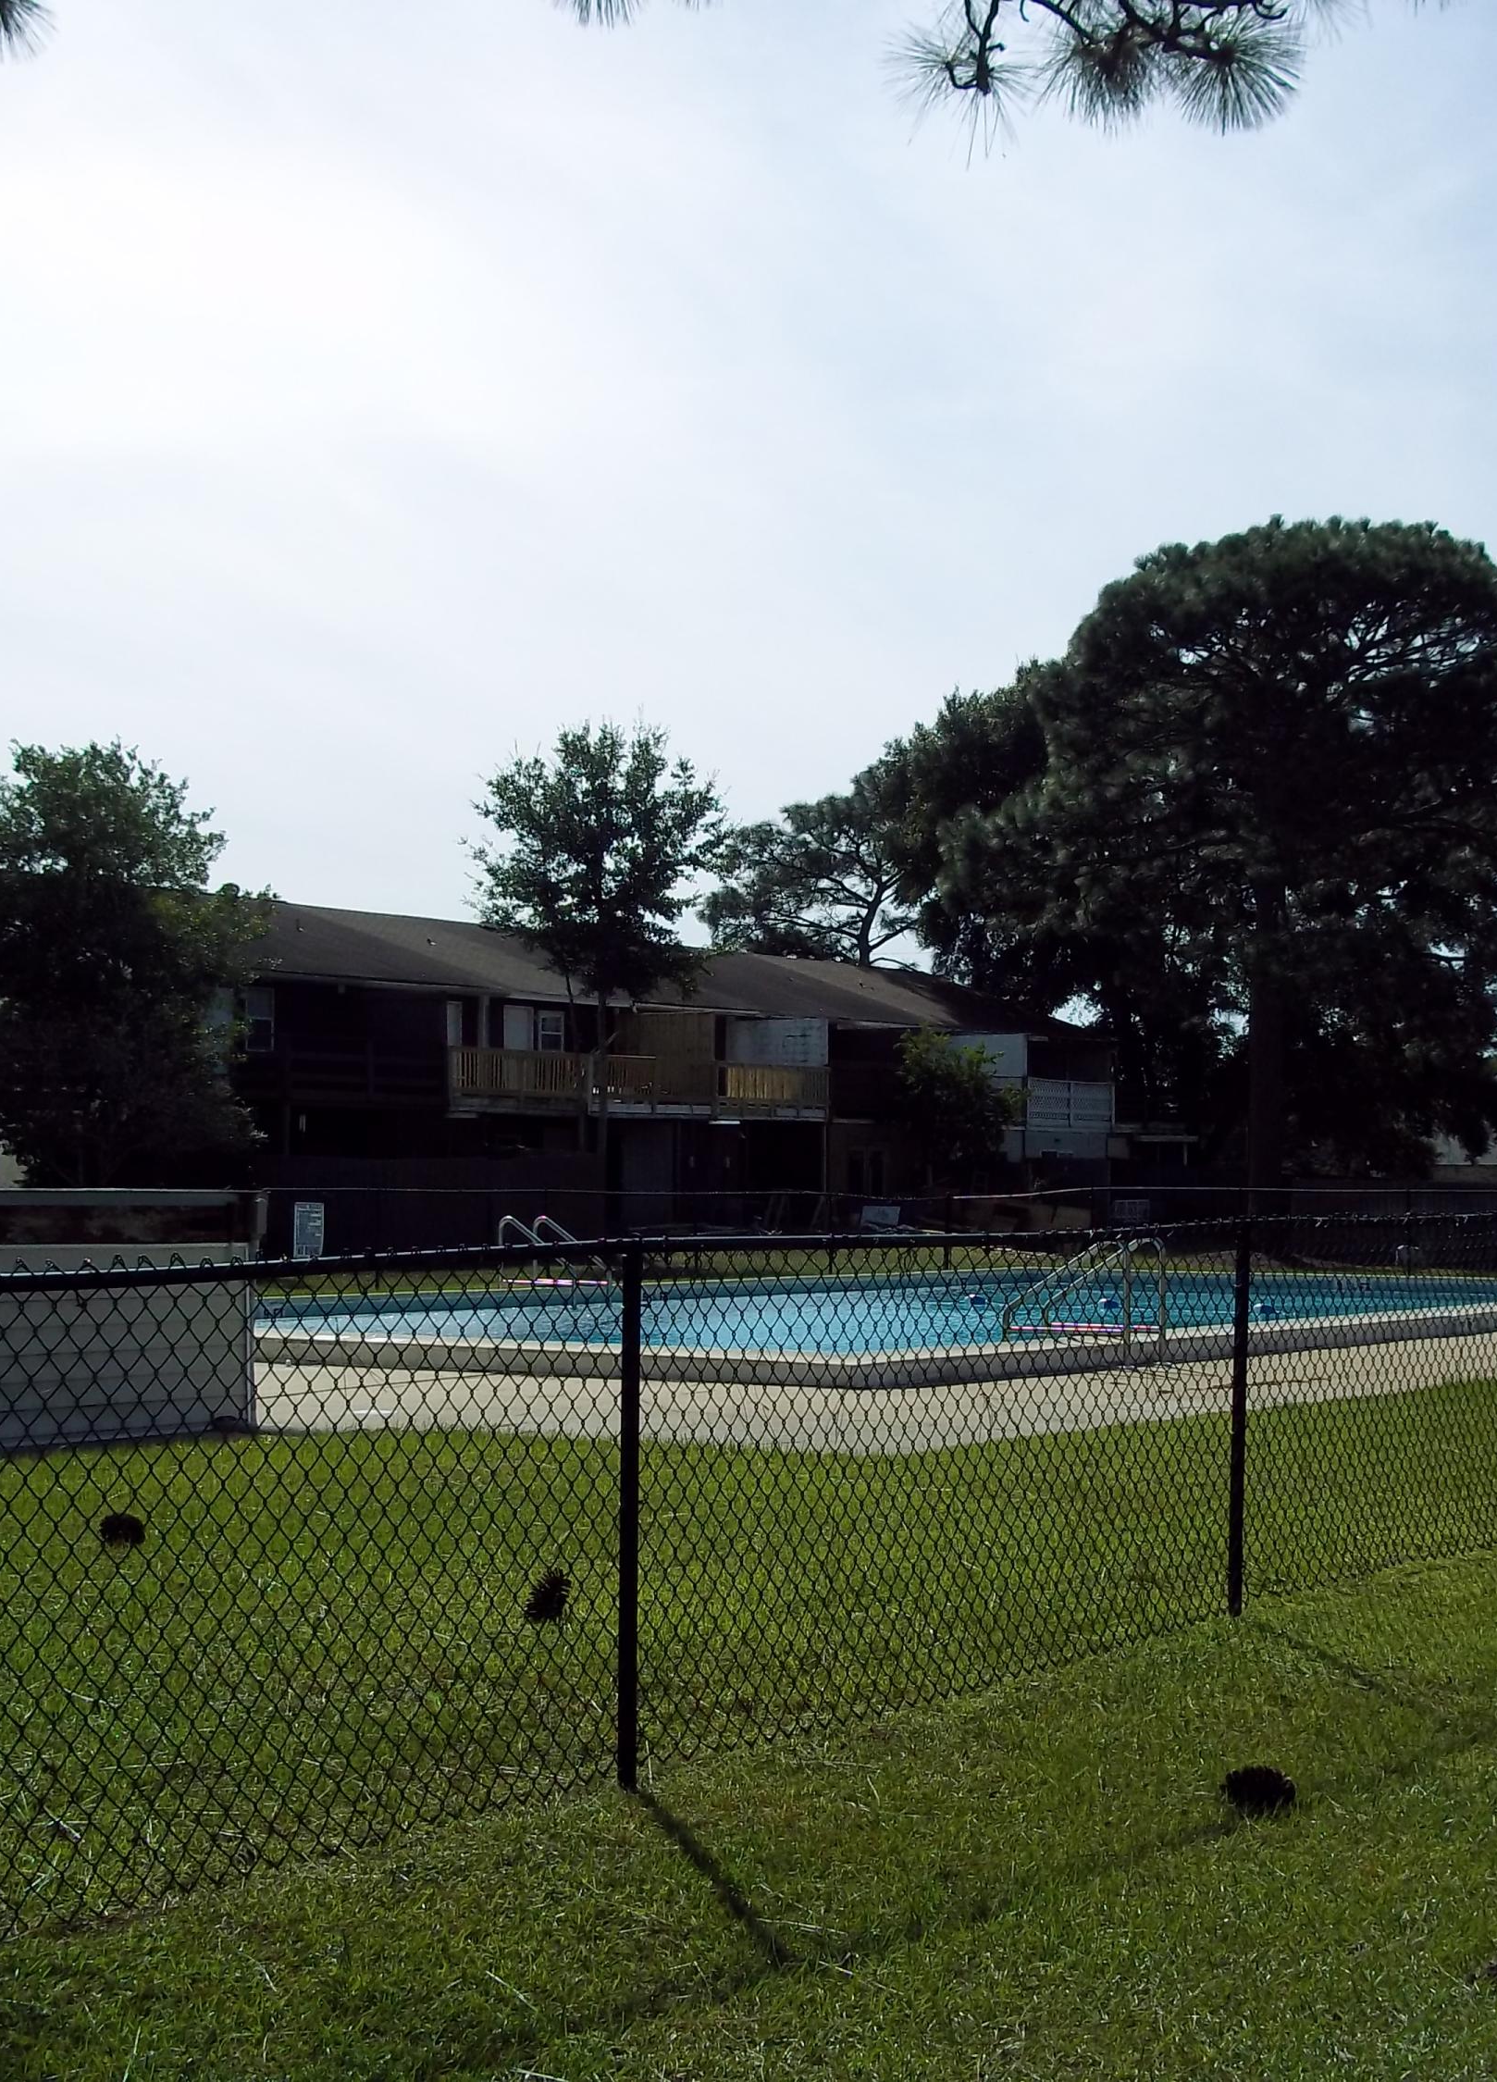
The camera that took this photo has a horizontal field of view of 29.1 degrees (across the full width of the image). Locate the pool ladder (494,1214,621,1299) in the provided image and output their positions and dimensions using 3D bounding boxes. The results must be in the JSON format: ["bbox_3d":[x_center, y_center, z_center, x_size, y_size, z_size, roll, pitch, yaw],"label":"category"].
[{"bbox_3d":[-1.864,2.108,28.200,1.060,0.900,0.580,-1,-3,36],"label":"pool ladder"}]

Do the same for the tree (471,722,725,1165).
[{"bbox_3d":[-2.922,-1.138,57.195,4.900,10.290,4.800,1,-2,-3],"label":"tree"}]

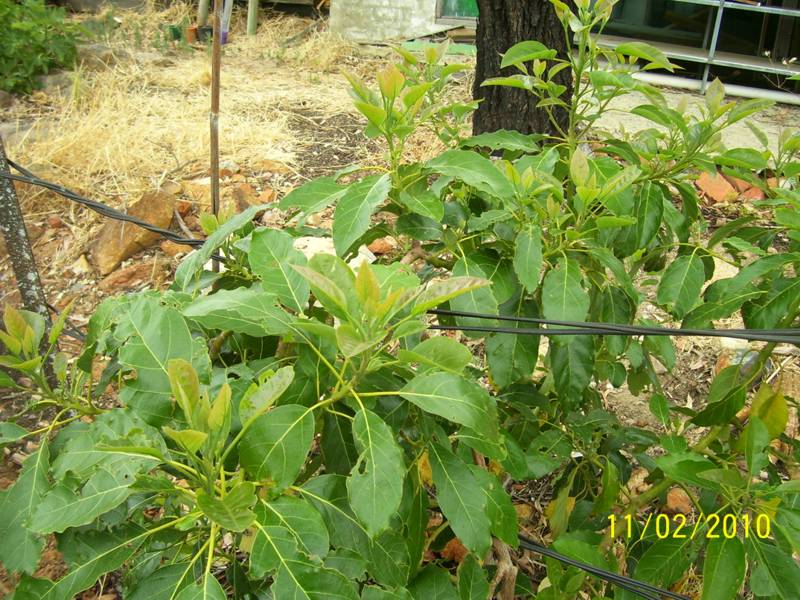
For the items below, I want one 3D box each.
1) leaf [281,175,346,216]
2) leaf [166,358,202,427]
[{"bbox_3d":[-0.190,-0.229,1.705,0.167,0.030,0.085,-25,43,-10],"label":"leaf"},{"bbox_3d":[-0.315,0.135,1.150,0.045,0.110,0.025,-9,11,-13],"label":"leaf"}]

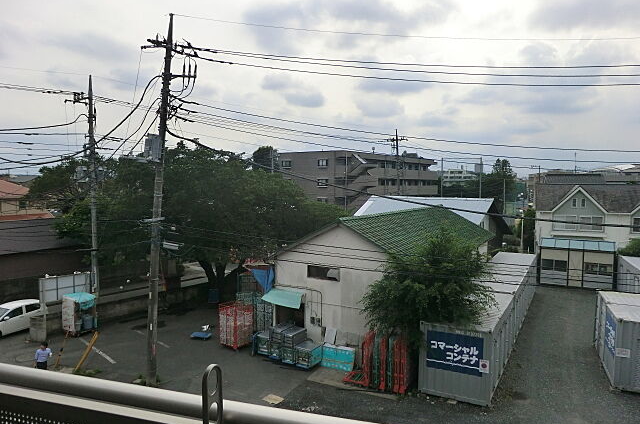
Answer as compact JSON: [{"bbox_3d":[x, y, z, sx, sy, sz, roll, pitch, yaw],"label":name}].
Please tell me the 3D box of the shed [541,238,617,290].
[{"bbox_3d":[19.104,3.778,33.010,4.750,3.300,2.500,2,4,30],"label":"shed"}]

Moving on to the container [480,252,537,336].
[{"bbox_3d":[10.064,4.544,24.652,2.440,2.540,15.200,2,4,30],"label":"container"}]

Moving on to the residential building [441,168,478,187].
[{"bbox_3d":[78.069,-15.885,250.476,20.000,16.151,11.000,0,3,9],"label":"residential building"}]

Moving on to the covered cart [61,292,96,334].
[{"bbox_3d":[-11.811,5.073,21.851,1.083,1.807,0.994,3,5,34],"label":"covered cart"}]

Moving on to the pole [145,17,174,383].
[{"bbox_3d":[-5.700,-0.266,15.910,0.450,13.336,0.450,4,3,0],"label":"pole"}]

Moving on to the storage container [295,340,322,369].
[{"bbox_3d":[-0.466,6.083,18.925,0.640,0.800,1.020,2,4,30],"label":"storage container"}]

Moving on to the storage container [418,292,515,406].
[{"bbox_3d":[6.222,5.105,18.119,2.440,2.590,6.060,2,4,30],"label":"storage container"}]

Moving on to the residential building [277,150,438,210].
[{"bbox_3d":[8.152,-3.448,77.728,12.100,12.200,30.800,2,5,38],"label":"residential building"}]

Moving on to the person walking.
[{"bbox_3d":[-10.615,5.829,17.081,0.520,1.700,0.360,-1,4,-9],"label":"person walking"}]

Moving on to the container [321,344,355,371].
[{"bbox_3d":[0.773,5.822,17.901,1.270,0.860,0.550,1,4,25],"label":"container"}]

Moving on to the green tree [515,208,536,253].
[{"bbox_3d":[18.814,2.254,40.652,2.300,5.156,2.300,0,3,0],"label":"green tree"}]

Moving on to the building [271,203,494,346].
[{"bbox_3d":[4.659,2.952,24.965,7.400,6.200,15.600,2,4,30],"label":"building"}]

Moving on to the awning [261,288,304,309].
[{"bbox_3d":[-1.572,3.694,19.150,2.000,0.530,0.680,2,4,30],"label":"awning"}]

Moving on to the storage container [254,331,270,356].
[{"bbox_3d":[-2.321,5.980,20.288,0.620,0.860,0.920,2,4,30],"label":"storage container"}]

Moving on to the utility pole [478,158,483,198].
[{"bbox_3d":[31.918,-4.483,88.380,0.320,12.873,0.320,0,3,0],"label":"utility pole"}]

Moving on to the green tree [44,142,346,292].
[{"bbox_3d":[-8.429,0.607,30.339,19.800,10.500,13.500,-1,4,-15],"label":"green tree"}]

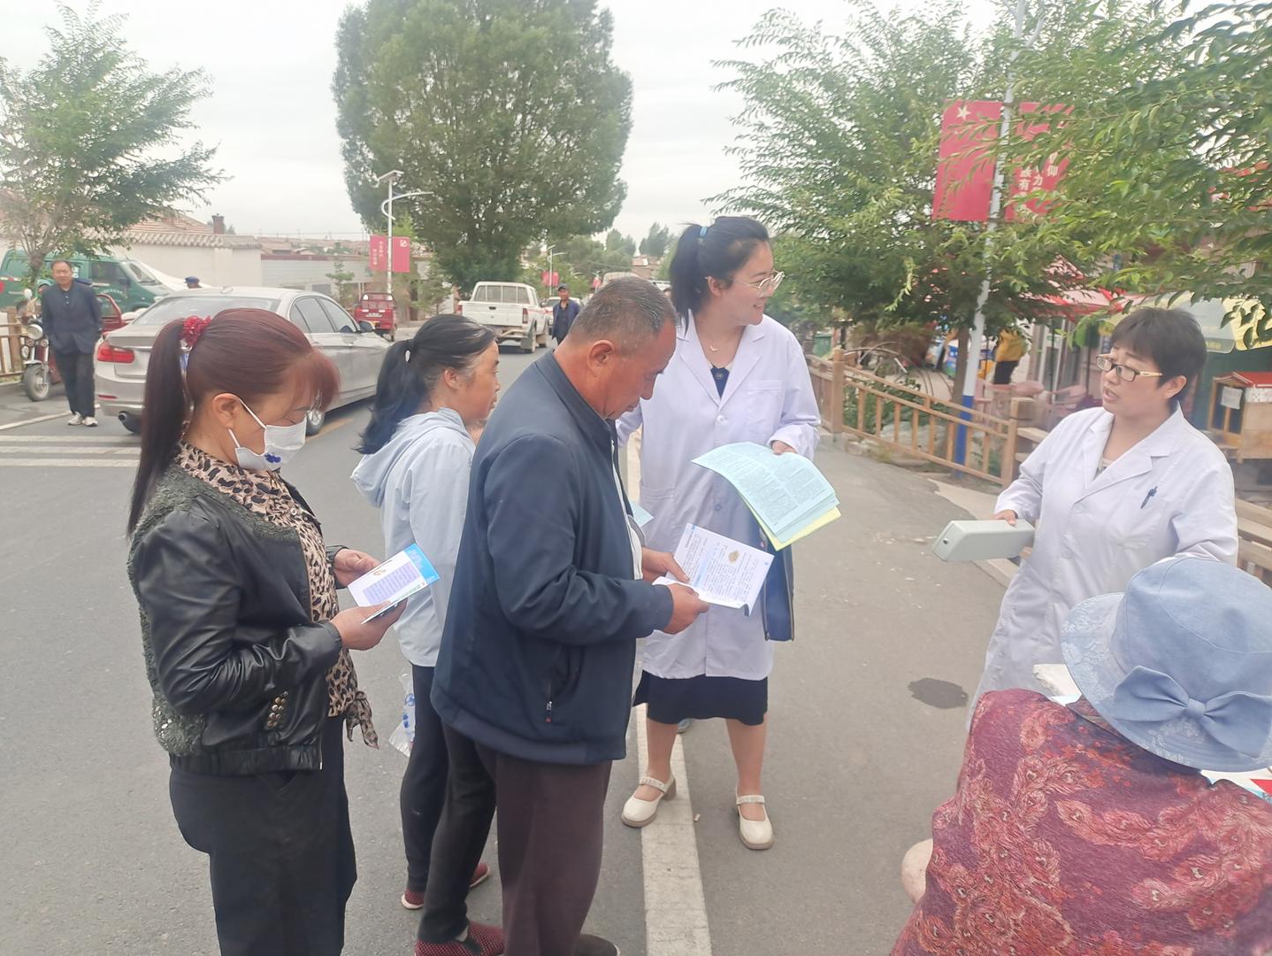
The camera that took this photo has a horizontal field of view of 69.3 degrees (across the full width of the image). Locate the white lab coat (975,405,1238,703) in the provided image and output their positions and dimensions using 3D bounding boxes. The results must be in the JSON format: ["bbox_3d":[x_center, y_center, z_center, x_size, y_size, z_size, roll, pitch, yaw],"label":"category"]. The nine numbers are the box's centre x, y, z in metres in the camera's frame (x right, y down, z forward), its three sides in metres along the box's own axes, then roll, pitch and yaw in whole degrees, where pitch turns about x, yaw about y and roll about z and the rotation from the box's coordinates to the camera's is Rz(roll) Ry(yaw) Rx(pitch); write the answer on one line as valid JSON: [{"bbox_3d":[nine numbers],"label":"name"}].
[{"bbox_3d":[1.143,0.268,2.243,0.460,0.930,0.520,-2,12,-23],"label":"white lab coat"}]

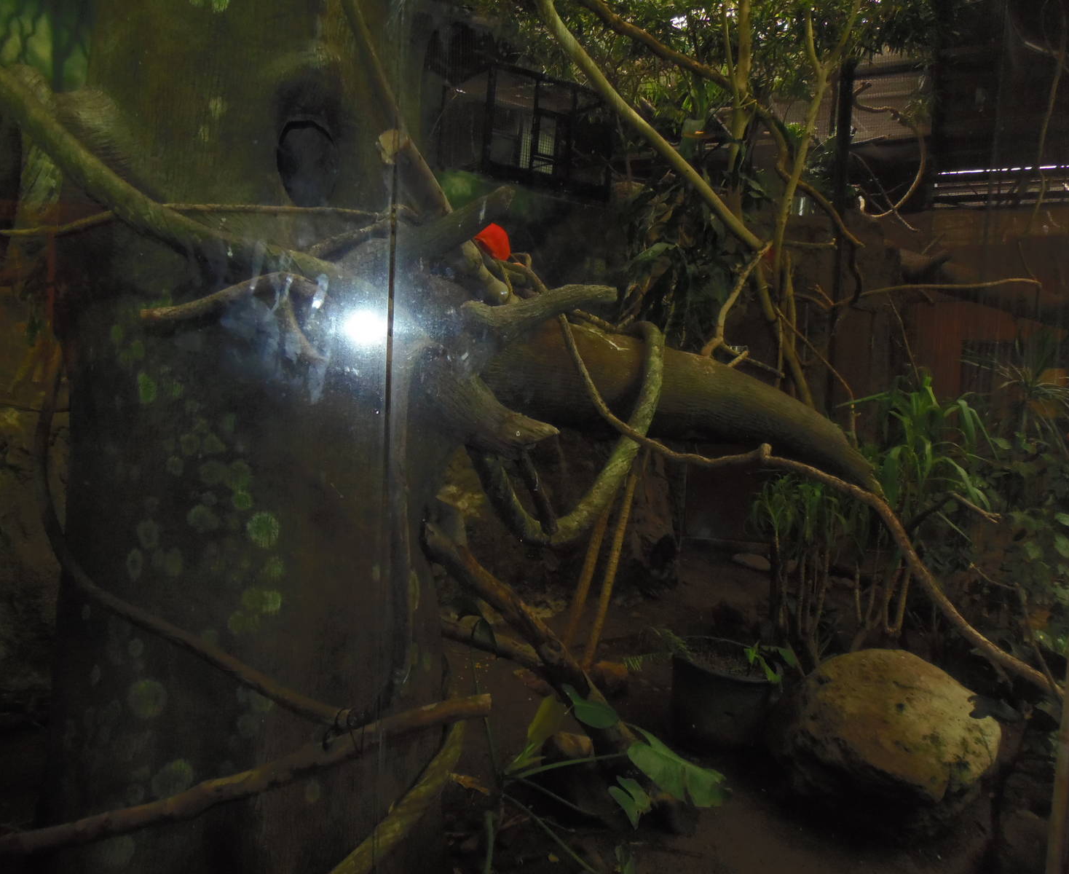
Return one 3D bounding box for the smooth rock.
[{"bbox_3d":[1.085,0.940,2.550,0.670,0.480,0.520,4,6,17],"label":"smooth rock"}]

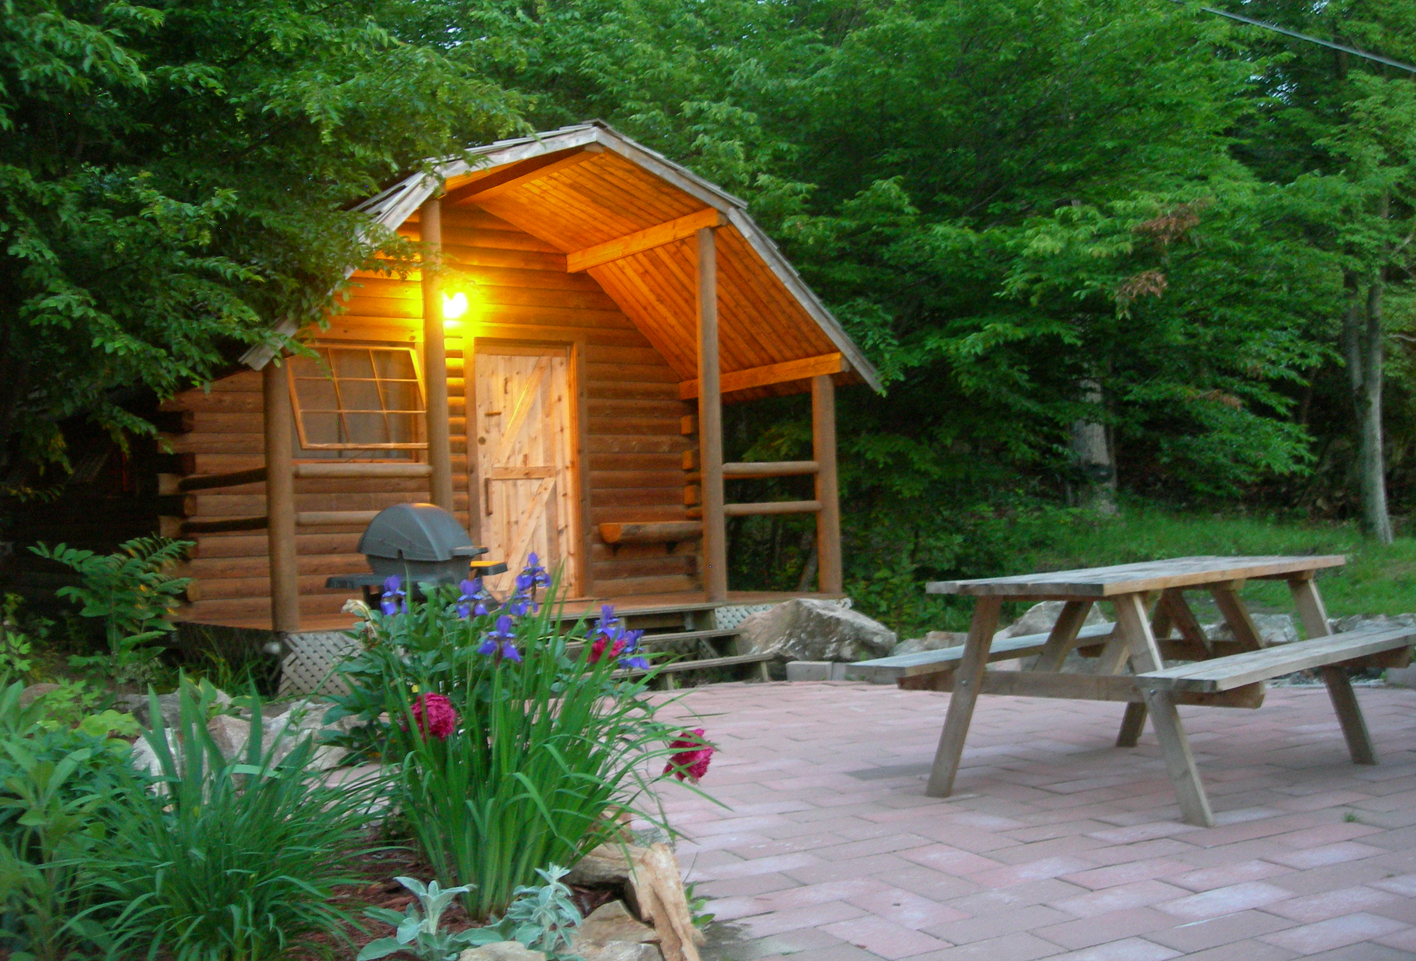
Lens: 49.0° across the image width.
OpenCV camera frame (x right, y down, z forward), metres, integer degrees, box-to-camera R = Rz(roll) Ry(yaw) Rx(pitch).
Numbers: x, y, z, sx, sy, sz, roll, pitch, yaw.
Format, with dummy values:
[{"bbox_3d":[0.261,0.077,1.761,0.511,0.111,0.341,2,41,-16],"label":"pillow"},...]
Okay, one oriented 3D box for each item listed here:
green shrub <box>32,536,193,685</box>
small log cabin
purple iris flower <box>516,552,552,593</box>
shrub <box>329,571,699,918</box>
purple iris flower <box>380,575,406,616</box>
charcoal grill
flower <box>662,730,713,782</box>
[{"bbox_3d":[-3.449,0.772,9.000,0.880,0.860,0.800,-2,-2,0],"label":"green shrub"},{"bbox_3d":[-2.465,-0.592,13.093,4.980,3.460,6.330,-1,-2,-34],"label":"small log cabin"},{"bbox_3d":[-0.426,0.226,3.800,0.085,0.100,0.085,-2,-2,0],"label":"purple iris flower"},{"bbox_3d":[-0.490,0.645,3.900,0.840,0.800,0.800,-2,-2,0],"label":"shrub"},{"bbox_3d":[-0.790,0.290,3.900,0.070,0.100,0.070,-2,-2,0],"label":"purple iris flower"},{"bbox_3d":[-1.543,0.704,8.339,0.680,1.170,1.050,-2,-2,13],"label":"charcoal grill"},{"bbox_3d":[-0.049,0.681,3.850,0.122,0.128,0.120,-2,-2,0],"label":"flower"}]

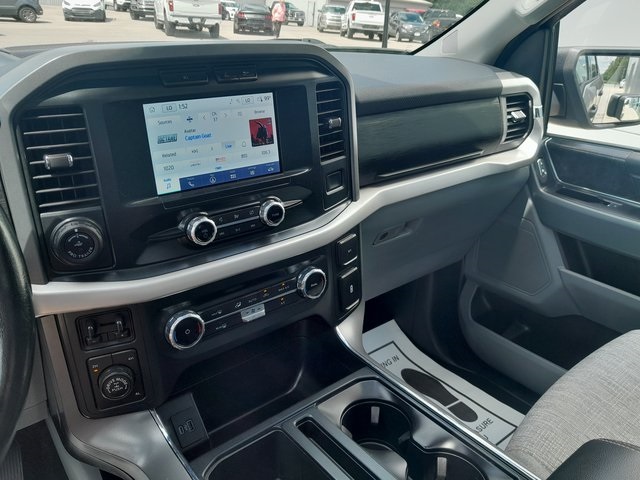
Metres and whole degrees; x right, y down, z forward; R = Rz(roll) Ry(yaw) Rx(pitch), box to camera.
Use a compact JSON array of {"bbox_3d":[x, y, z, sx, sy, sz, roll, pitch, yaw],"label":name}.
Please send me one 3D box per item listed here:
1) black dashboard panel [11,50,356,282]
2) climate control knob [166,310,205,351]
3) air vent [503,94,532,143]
[{"bbox_3d":[-0.122,-0.103,0.628,0.435,0.240,0.070,-16,21,-35],"label":"black dashboard panel"},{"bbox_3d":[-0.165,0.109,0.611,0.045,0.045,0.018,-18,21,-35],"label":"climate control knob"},{"bbox_3d":[0.409,-0.254,1.044,0.087,0.090,0.030,-18,21,-35],"label":"air vent"}]

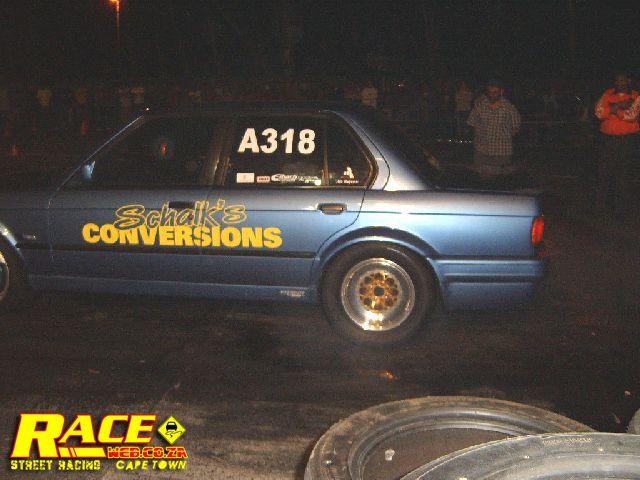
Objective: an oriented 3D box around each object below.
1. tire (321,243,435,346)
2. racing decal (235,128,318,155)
[{"bbox_3d":[0.338,0.288,3.884,0.600,0.585,0.220,2,10,14],"label":"tire"},{"bbox_3d":[-0.246,-0.564,3.917,0.467,0.155,0.010,2,-10,14],"label":"racing decal"}]

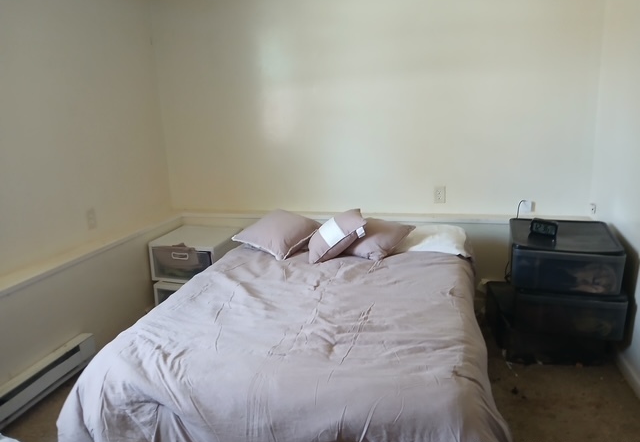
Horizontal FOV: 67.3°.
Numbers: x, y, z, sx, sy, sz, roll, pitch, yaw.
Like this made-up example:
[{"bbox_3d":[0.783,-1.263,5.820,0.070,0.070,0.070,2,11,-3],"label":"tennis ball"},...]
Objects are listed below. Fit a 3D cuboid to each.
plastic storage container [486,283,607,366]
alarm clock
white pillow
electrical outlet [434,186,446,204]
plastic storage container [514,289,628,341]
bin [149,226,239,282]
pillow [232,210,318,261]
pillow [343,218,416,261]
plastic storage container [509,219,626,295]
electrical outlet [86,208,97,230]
[{"bbox_3d":[1.293,0.577,2.801,0.500,0.218,0.600,1,13,13],"label":"plastic storage container"},{"bbox_3d":[1.202,0.035,2.593,0.128,0.072,0.045,7,16,36],"label":"alarm clock"},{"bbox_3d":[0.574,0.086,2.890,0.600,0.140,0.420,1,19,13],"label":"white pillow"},{"bbox_3d":[0.805,-0.175,3.212,0.074,0.117,0.010,1,13,13],"label":"electrical outlet"},{"bbox_3d":[1.326,0.389,2.644,0.500,0.214,0.620,3,14,21],"label":"plastic storage container"},{"bbox_3d":[-0.812,0.223,3.254,0.470,0.256,0.460,2,13,17],"label":"bin"},{"bbox_3d":[-0.257,0.071,2.953,0.410,0.140,0.410,17,39,36],"label":"pillow"},{"bbox_3d":[0.293,0.098,2.856,0.410,0.140,0.410,10,33,41],"label":"pillow"},{"bbox_3d":[1.297,0.179,2.600,0.500,0.218,0.620,3,14,21],"label":"plastic storage container"},{"bbox_3d":[-1.329,-0.012,2.802,0.010,0.119,0.074,1,13,13],"label":"electrical outlet"}]

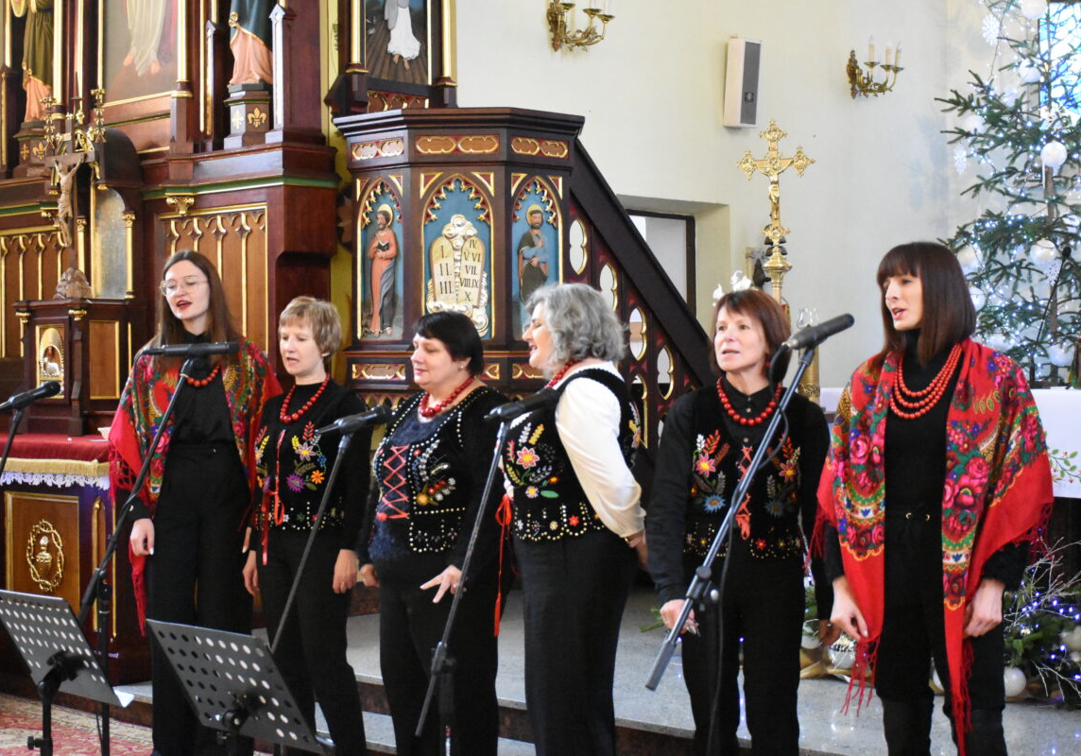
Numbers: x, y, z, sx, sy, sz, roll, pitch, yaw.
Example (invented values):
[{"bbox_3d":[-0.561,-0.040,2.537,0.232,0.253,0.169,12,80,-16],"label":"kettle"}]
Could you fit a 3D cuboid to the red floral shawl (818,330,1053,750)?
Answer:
[{"bbox_3d":[0.980,0.425,4.480,0.560,1.020,0.360,0,0,22],"label":"red floral shawl"}]

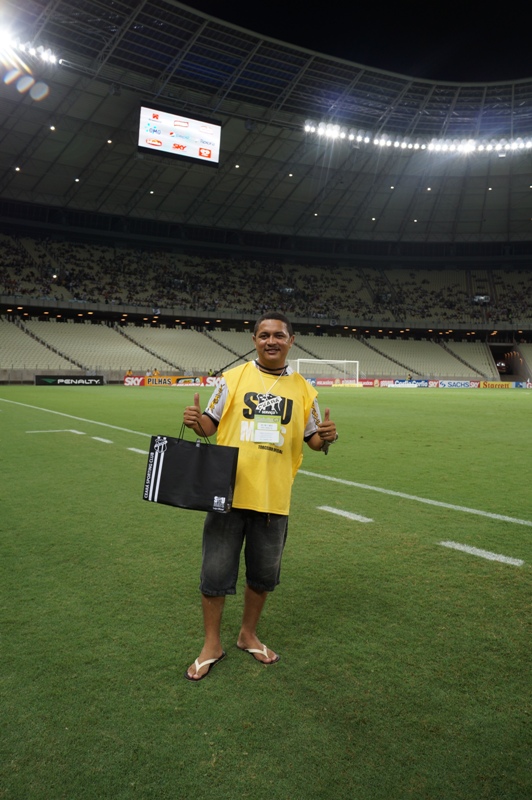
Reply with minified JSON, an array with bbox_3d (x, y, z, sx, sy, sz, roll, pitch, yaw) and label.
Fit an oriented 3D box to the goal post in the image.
[{"bbox_3d":[5.466,-2.417,57.197,7.500,2.520,1.650,-1,3,-35],"label":"goal post"}]

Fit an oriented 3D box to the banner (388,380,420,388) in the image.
[{"bbox_3d":[15.606,-1.839,67.453,5.442,0.863,0.200,-1,3,-35],"label":"banner"}]

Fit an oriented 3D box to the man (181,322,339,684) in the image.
[{"bbox_3d":[-0.026,0.412,2.844,0.710,1.690,0.470,1,3,-2],"label":"man"}]

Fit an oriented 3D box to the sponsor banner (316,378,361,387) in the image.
[{"bbox_3d":[7.470,-1.777,62.250,5.977,0.863,0.200,-1,3,-35],"label":"sponsor banner"}]

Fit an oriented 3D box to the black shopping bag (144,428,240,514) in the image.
[{"bbox_3d":[-0.331,0.313,2.664,0.395,0.330,0.100,8,3,14],"label":"black shopping bag"}]

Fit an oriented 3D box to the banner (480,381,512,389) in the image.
[{"bbox_3d":[29.159,-1.936,75.929,6.827,0.863,0.200,-1,3,-35],"label":"banner"}]

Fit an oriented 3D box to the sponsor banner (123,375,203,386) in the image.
[{"bbox_3d":[-8.602,-1.621,50.847,7.223,0.863,0.200,-1,3,-35],"label":"sponsor banner"}]

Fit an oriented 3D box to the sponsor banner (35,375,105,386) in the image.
[{"bbox_3d":[-15.379,-1.592,47.265,5.289,0.820,0.200,-1,3,-35],"label":"sponsor banner"}]

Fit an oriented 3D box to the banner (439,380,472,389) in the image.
[{"bbox_3d":[22.659,-1.890,71.887,6.150,0.863,0.200,-1,3,-35],"label":"banner"}]

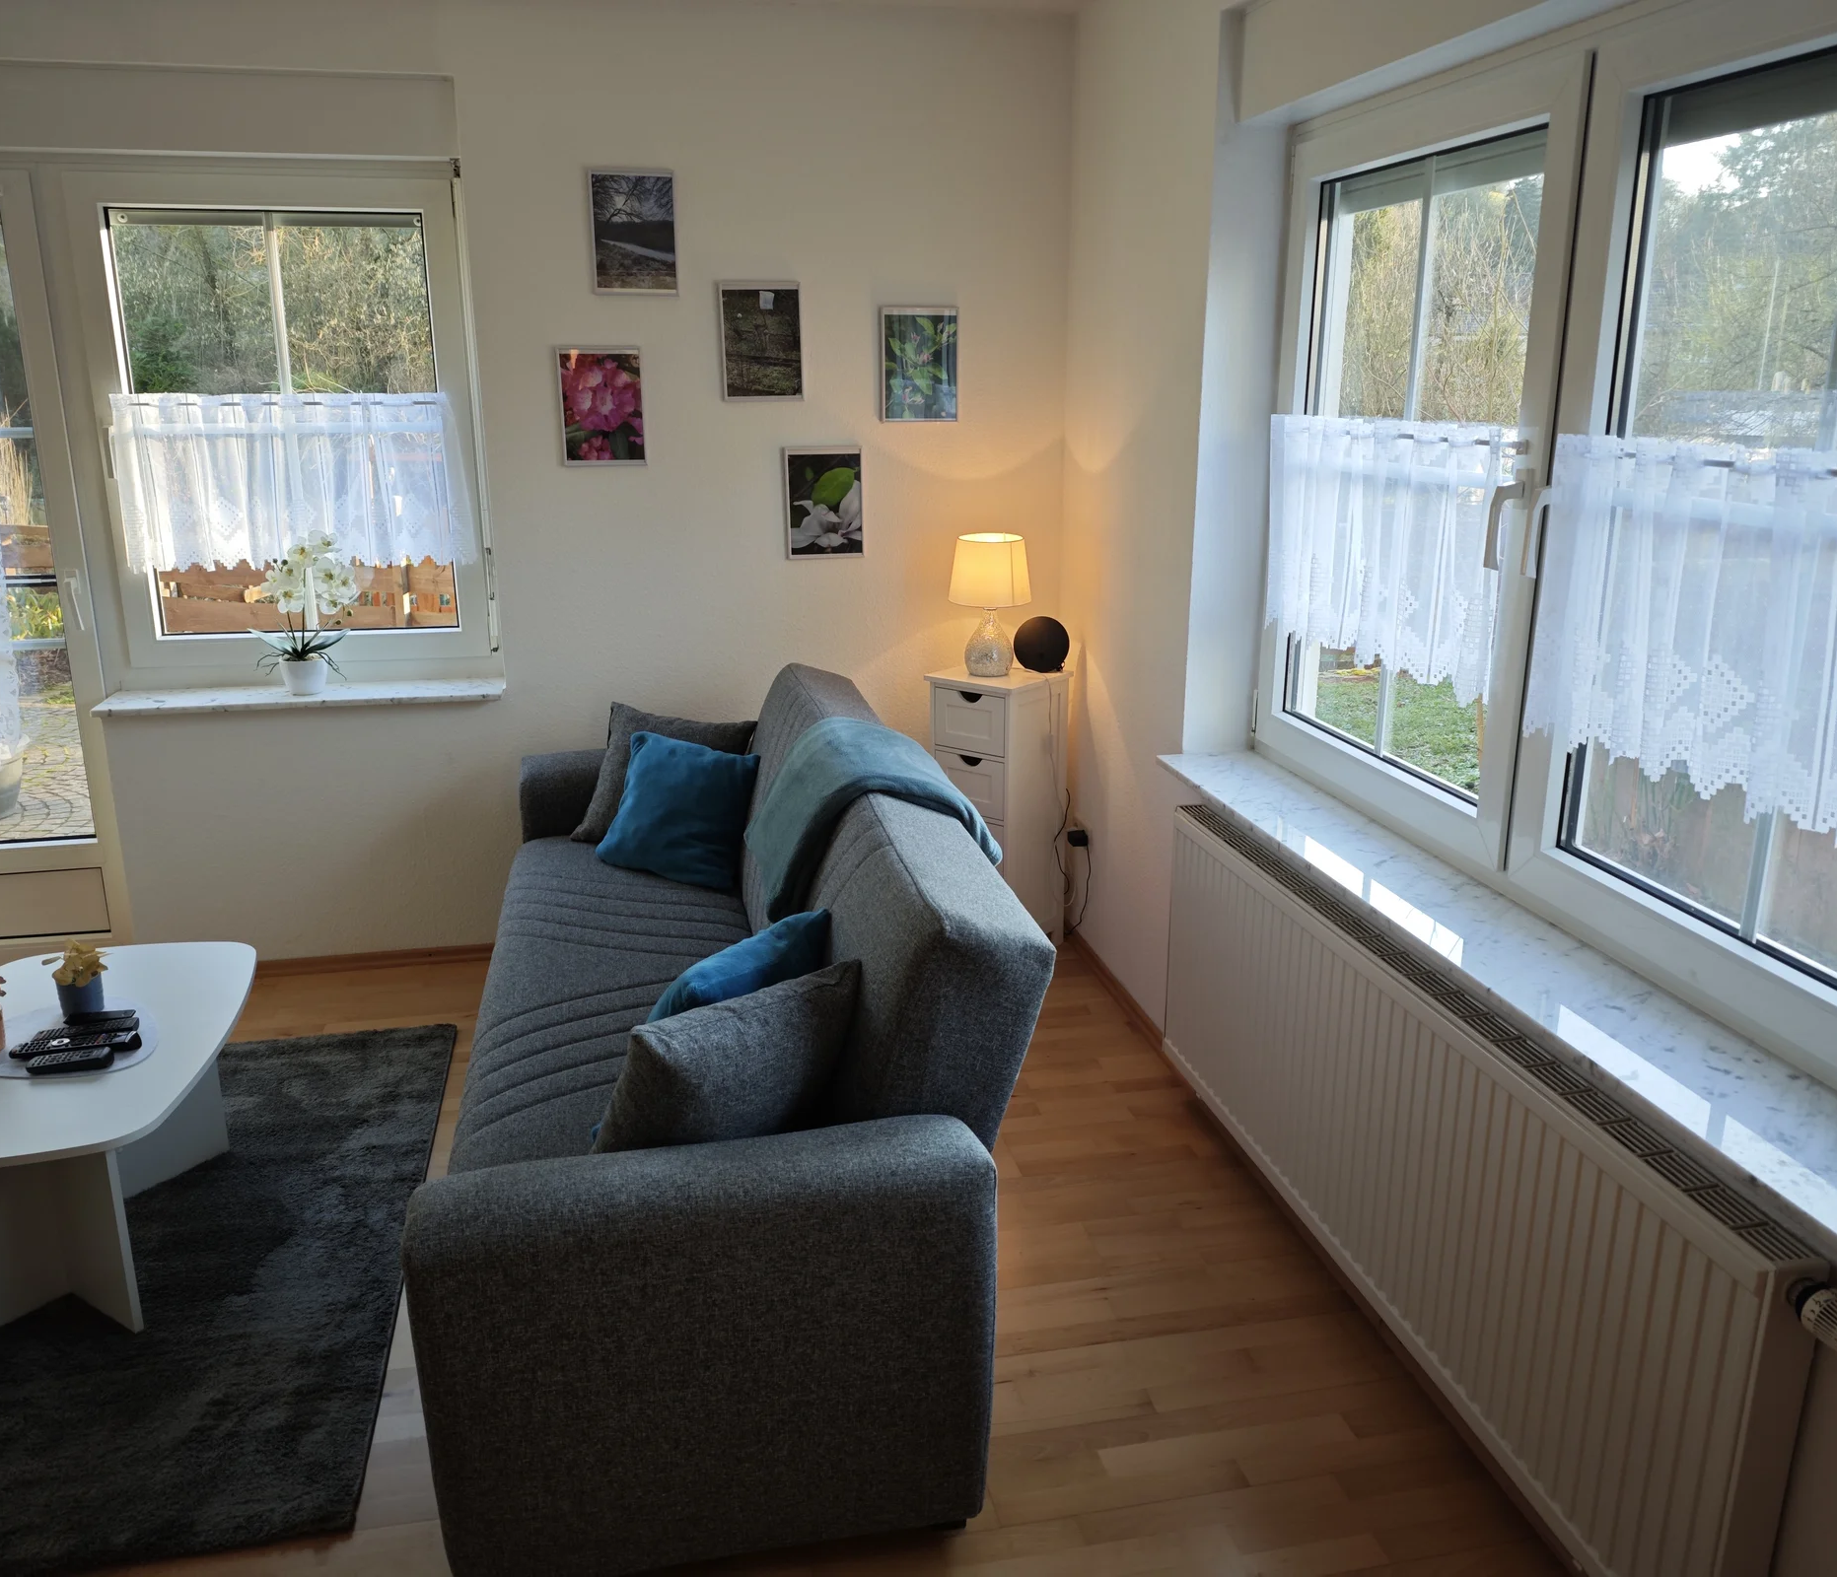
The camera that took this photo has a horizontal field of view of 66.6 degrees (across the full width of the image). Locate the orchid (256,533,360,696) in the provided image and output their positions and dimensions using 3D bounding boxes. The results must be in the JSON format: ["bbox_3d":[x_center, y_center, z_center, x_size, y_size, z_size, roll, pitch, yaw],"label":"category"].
[{"bbox_3d":[-1.671,-0.483,3.825,0.268,0.428,0.180,-3,16,-11],"label":"orchid"}]

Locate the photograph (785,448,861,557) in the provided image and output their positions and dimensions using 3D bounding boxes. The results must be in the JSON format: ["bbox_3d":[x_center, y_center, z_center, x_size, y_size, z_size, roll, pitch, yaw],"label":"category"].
[{"bbox_3d":[-0.262,-0.798,3.902,0.216,0.305,0.018,-3,16,-11],"label":"photograph"}]

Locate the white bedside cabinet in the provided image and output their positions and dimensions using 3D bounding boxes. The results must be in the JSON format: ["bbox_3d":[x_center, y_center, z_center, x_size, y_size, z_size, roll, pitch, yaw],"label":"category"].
[{"bbox_3d":[0.232,0.076,4.048,0.302,0.820,0.302,12,20,37],"label":"white bedside cabinet"}]

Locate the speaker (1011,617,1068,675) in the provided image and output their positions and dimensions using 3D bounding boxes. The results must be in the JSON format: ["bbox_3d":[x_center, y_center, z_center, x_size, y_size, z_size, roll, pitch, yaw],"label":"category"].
[{"bbox_3d":[0.350,-0.410,3.988,0.150,0.143,0.150,12,20,37],"label":"speaker"}]

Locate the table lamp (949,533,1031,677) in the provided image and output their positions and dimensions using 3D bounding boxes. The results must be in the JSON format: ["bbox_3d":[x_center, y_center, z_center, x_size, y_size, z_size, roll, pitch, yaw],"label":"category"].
[{"bbox_3d":[0.201,-0.510,3.925,0.232,0.380,0.232,0,16,0],"label":"table lamp"}]

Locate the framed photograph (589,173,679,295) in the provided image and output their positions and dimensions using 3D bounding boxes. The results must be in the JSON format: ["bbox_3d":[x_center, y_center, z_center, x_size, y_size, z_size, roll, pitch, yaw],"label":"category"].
[{"bbox_3d":[-0.739,-1.442,3.632,0.216,0.305,0.020,-3,16,-11],"label":"framed photograph"}]

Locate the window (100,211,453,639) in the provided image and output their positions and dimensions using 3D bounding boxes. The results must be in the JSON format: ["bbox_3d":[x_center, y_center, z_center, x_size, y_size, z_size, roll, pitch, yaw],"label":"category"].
[{"bbox_3d":[-1.676,-0.954,3.734,0.780,1.090,0.080,-3,16,-11],"label":"window"}]

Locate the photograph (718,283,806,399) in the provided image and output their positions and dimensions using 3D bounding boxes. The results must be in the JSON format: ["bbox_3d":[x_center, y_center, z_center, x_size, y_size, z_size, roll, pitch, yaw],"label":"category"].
[{"bbox_3d":[-0.421,-1.203,3.767,0.217,0.306,0.020,-3,16,-11],"label":"photograph"}]

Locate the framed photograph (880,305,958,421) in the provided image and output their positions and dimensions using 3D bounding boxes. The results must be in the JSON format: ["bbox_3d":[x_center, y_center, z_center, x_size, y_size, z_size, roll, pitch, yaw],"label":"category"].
[{"bbox_3d":[0.003,-1.166,3.852,0.216,0.305,0.018,-3,16,-11],"label":"framed photograph"}]

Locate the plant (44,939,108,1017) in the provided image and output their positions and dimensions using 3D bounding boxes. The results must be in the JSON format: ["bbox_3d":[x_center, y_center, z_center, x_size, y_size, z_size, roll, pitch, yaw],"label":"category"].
[{"bbox_3d":[-1.607,0.365,2.673,0.112,0.139,0.102,-3,16,-11],"label":"plant"}]

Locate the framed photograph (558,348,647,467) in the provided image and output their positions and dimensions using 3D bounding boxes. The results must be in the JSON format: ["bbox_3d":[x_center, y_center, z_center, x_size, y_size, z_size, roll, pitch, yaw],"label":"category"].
[{"bbox_3d":[-0.841,-1.015,3.723,0.216,0.305,0.018,-3,16,-11],"label":"framed photograph"}]

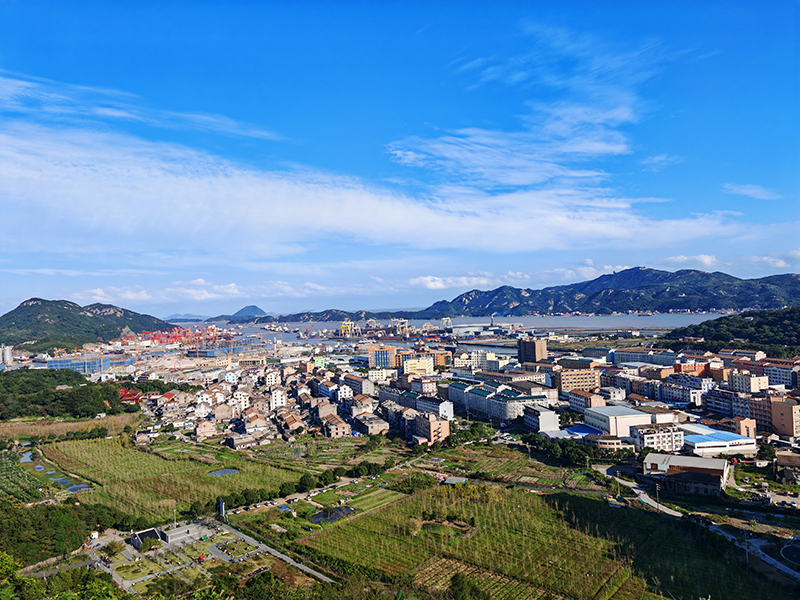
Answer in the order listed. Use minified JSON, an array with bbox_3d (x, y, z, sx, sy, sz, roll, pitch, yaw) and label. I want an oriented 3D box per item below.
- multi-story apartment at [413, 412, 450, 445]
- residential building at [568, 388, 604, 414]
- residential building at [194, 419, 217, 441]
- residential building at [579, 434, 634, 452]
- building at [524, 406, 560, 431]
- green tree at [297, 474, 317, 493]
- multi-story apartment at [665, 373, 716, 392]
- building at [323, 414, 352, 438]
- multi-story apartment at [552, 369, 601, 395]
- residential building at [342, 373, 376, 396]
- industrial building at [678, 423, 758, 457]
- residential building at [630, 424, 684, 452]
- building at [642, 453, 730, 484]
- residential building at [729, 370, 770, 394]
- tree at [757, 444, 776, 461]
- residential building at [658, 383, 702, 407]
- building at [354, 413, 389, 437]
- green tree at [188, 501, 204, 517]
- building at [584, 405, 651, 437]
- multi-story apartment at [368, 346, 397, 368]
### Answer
[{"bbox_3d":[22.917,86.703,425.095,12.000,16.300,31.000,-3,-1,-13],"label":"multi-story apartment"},{"bbox_3d":[149.170,80.890,497.660,12.320,15.740,34.380,-2,-1,-12],"label":"residential building"},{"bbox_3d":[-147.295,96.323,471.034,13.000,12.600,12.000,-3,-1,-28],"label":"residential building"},{"bbox_3d":[142.625,98.479,426.118,27.637,8.660,18.871,-2,-1,-13],"label":"residential building"},{"bbox_3d":[115.435,96.530,510.363,14.586,16.301,32.229,-2,-1,-9],"label":"building"},{"bbox_3d":[-52.981,105.545,359.499,9.500,9.800,9.500,-2,0,0],"label":"green tree"},{"bbox_3d":[298.233,88.632,639.256,15.960,18.983,48.085,-2,-1,-18],"label":"multi-story apartment"},{"bbox_3d":[-44.640,88.890,441.130,13.180,9.260,34.000,-2,-1,-17],"label":"building"},{"bbox_3d":[168.950,76.460,592.570,37.560,18.340,14.990,-2,-1,-7],"label":"multi-story apartment"},{"bbox_3d":[-48.645,104.362,755.758,14.514,18.688,55.106,-2,-1,-26],"label":"residential building"},{"bbox_3d":[178.854,82.216,371.184,35.000,9.000,45.000,-3,-1,-7],"label":"industrial building"},{"bbox_3d":[152.806,82.560,373.036,23.200,10.900,22.500,-3,-1,-3],"label":"residential building"},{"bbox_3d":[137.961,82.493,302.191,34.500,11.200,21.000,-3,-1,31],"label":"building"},{"bbox_3d":[359.319,85.993,642.220,20.603,19.181,30.087,-2,-1,-11],"label":"residential building"},{"bbox_3d":[193.820,80.810,330.000,10.000,8.600,10.000,-2,0,0],"label":"tree"},{"bbox_3d":[237.320,80.170,529.710,10.670,13.210,44.890,-2,-1,-10],"label":"residential building"},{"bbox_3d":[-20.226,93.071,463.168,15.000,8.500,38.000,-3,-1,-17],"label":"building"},{"bbox_3d":[-93.233,95.696,286.712,5.600,7.200,5.600,-3,-1,0],"label":"green tree"},{"bbox_3d":[170.521,94.799,489.889,33.670,14.782,43.024,-2,-1,-8],"label":"building"},{"bbox_3d":[-23.720,79.790,864.910,36.660,28.330,17.040,-2,0,0],"label":"multi-story apartment"}]

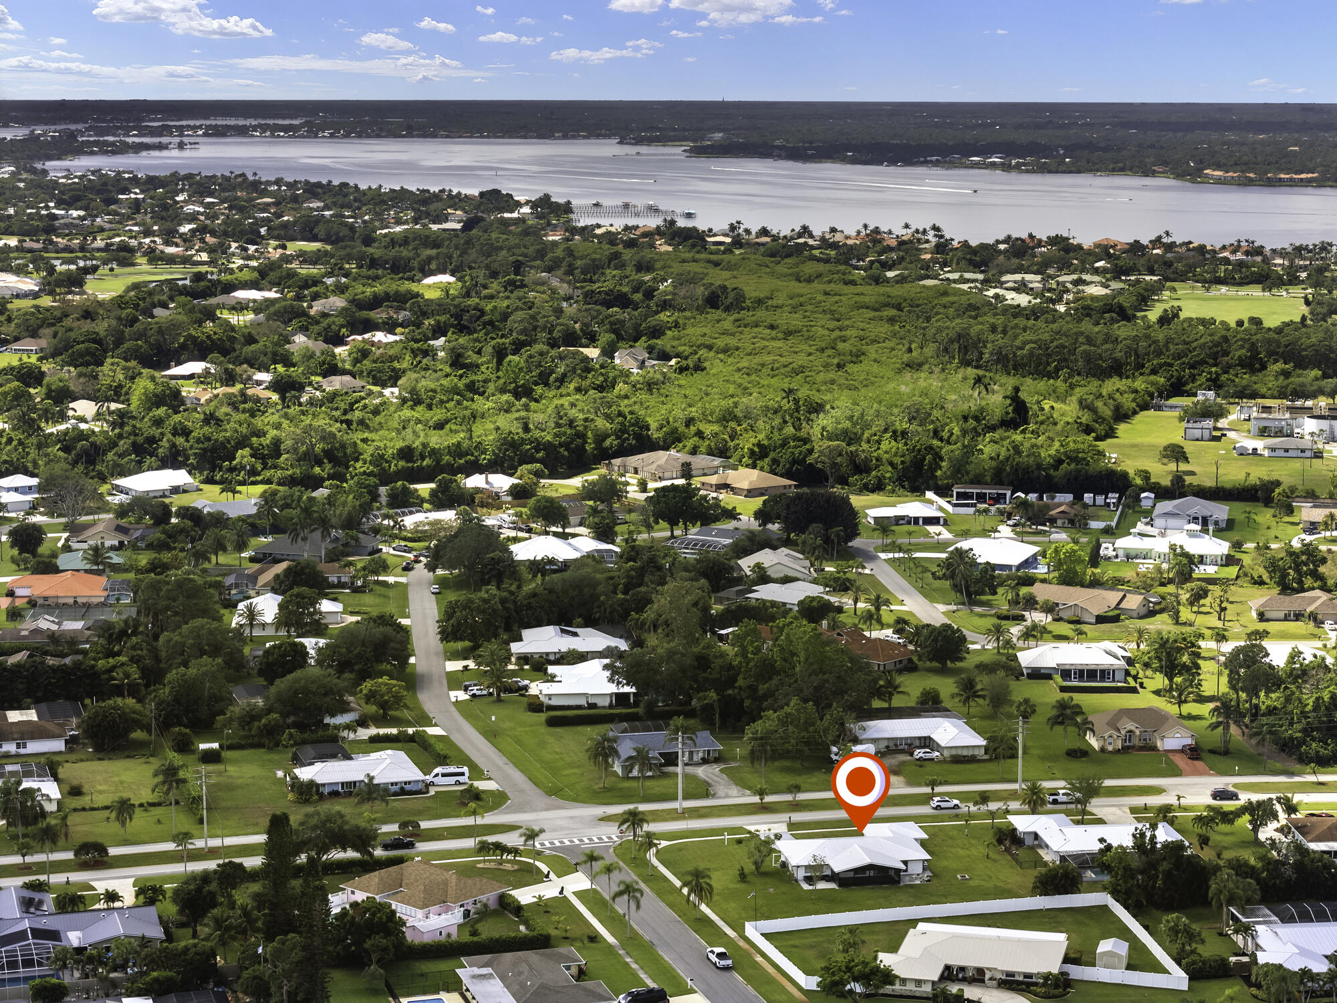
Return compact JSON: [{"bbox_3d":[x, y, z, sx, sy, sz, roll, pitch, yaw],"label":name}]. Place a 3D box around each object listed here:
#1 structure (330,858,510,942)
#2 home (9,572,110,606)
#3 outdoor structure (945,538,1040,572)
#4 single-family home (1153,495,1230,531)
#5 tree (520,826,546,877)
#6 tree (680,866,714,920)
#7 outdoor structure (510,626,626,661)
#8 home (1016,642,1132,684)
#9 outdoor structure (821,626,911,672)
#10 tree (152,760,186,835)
[{"bbox_3d":[-34.184,54.241,380.572,18.800,5.500,16.800,8,12,43],"label":"structure"},{"bbox_3d":[-139.298,18.939,617.408,24.367,6.100,21.626,-1,9,-4],"label":"home"},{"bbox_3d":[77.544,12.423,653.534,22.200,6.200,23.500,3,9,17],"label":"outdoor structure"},{"bbox_3d":[141.383,2.179,730.065,19.725,6.300,24.953,2,9,12],"label":"single-family home"},{"bbox_3d":[-19.822,51.088,394.399,3.900,7.620,3.900,0,9,0],"label":"tree"},{"bbox_3d":[4.234,54.965,379.269,4.800,7.555,4.800,0,9,0],"label":"tree"},{"bbox_3d":[-20.510,28.340,549.820,23.570,5.200,21.910,-1,9,-6],"label":"outdoor structure"},{"bbox_3d":[80.500,30.880,534.300,22.640,5.400,18.590,1,9,2],"label":"home"},{"bbox_3d":[39.029,29.663,551.463,14.722,5.600,24.773,-8,12,-44],"label":"outdoor structure"},{"bbox_3d":[-76.847,45.582,415.337,5.000,11.880,5.000,0,9,0],"label":"tree"}]

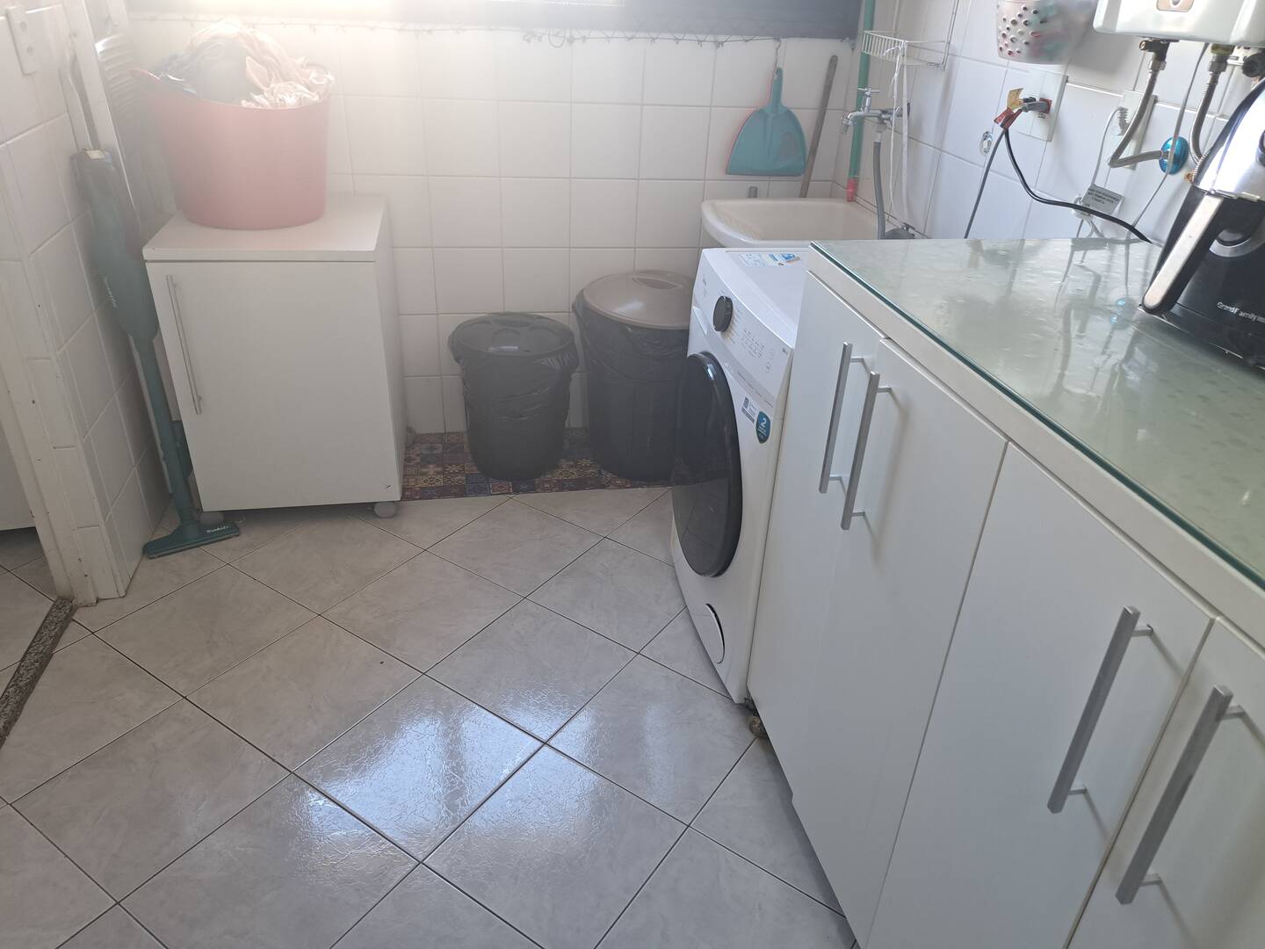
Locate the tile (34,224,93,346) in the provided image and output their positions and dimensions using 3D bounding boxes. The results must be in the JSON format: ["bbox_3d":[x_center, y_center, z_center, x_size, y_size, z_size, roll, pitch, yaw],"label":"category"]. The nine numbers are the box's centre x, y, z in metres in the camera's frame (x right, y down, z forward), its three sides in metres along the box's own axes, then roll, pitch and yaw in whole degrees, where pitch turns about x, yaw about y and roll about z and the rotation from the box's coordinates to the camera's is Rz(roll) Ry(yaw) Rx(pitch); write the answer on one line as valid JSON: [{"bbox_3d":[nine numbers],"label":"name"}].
[{"bbox_3d":[-1.197,-0.409,1.851,0.010,0.202,0.200,-3,30,-11],"label":"tile"}]

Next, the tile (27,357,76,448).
[{"bbox_3d":[-1.196,-0.147,1.811,0.046,0.202,0.010,-3,30,-11],"label":"tile"}]

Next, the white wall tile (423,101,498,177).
[{"bbox_3d":[-0.476,-0.942,2.462,0.202,0.202,0.010,-3,30,-11],"label":"white wall tile"}]

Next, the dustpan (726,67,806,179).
[{"bbox_3d":[0.407,-1.026,2.564,0.250,0.300,0.055,-3,30,-11],"label":"dustpan"}]

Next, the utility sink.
[{"bbox_3d":[0.445,-0.536,2.423,0.475,0.360,0.490,-3,30,-10],"label":"utility sink"}]

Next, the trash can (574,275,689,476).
[{"bbox_3d":[0.073,-0.309,2.678,0.460,0.570,0.460,3,29,-1],"label":"trash can"}]

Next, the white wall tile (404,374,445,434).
[{"bbox_3d":[-0.713,-0.222,2.825,0.202,0.202,0.010,-3,30,-10],"label":"white wall tile"}]

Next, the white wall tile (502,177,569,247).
[{"bbox_3d":[-0.285,-0.771,2.594,0.200,0.200,0.010,-3,30,-11],"label":"white wall tile"}]

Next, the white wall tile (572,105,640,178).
[{"bbox_3d":[-0.076,-0.961,2.538,0.202,0.202,0.010,-3,30,-11],"label":"white wall tile"}]

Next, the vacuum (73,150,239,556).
[{"bbox_3d":[-1.151,-0.256,2.073,0.230,0.950,0.140,-13,26,-26],"label":"vacuum"}]

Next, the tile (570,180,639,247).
[{"bbox_3d":[-0.086,-0.784,2.637,0.202,0.202,0.010,-3,30,-11],"label":"tile"}]

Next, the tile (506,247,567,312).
[{"bbox_3d":[-0.295,-0.595,2.694,0.200,0.200,0.010,-3,30,-11],"label":"tile"}]

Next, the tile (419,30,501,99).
[{"bbox_3d":[-0.463,-1.097,2.345,0.200,0.176,0.010,-3,30,-11],"label":"tile"}]

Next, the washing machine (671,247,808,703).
[{"bbox_3d":[0.443,-0.029,1.940,0.580,0.830,0.600,-3,30,-10],"label":"washing machine"}]

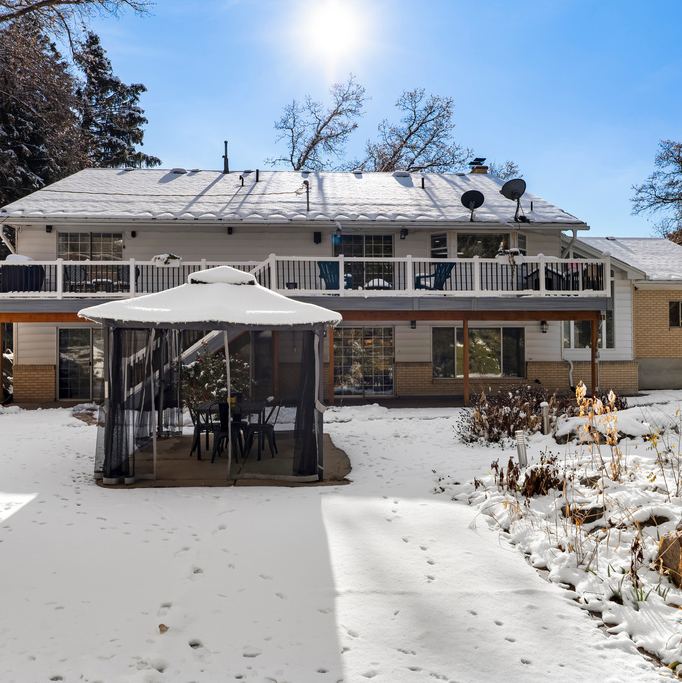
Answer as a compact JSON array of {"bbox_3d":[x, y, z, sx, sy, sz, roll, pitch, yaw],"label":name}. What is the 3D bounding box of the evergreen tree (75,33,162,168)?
[{"bbox_3d":[-14.400,-8.588,40.000,9.000,19.000,9.000,0,-1,0],"label":"evergreen tree"}]

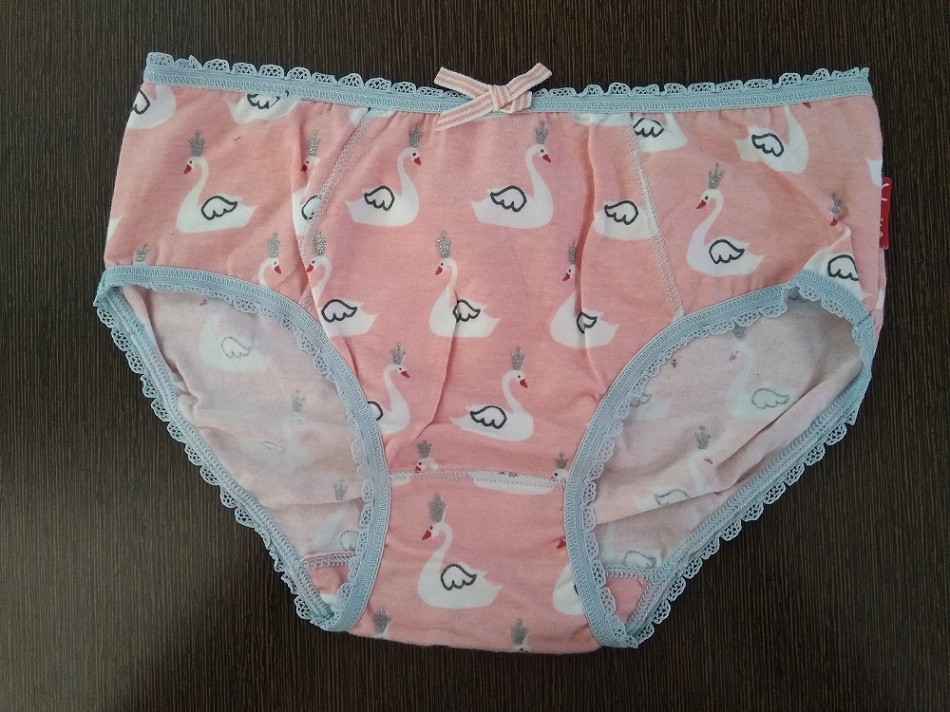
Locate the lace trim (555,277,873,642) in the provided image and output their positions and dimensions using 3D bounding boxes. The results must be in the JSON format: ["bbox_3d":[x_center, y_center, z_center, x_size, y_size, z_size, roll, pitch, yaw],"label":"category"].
[{"bbox_3d":[0.090,0.032,0.301,0.087,0.010,0.174,44,89,1],"label":"lace trim"}]

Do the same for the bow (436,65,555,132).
[{"bbox_3d":[0.008,-0.105,0.302,0.048,0.009,0.027,0,88,0],"label":"bow"}]

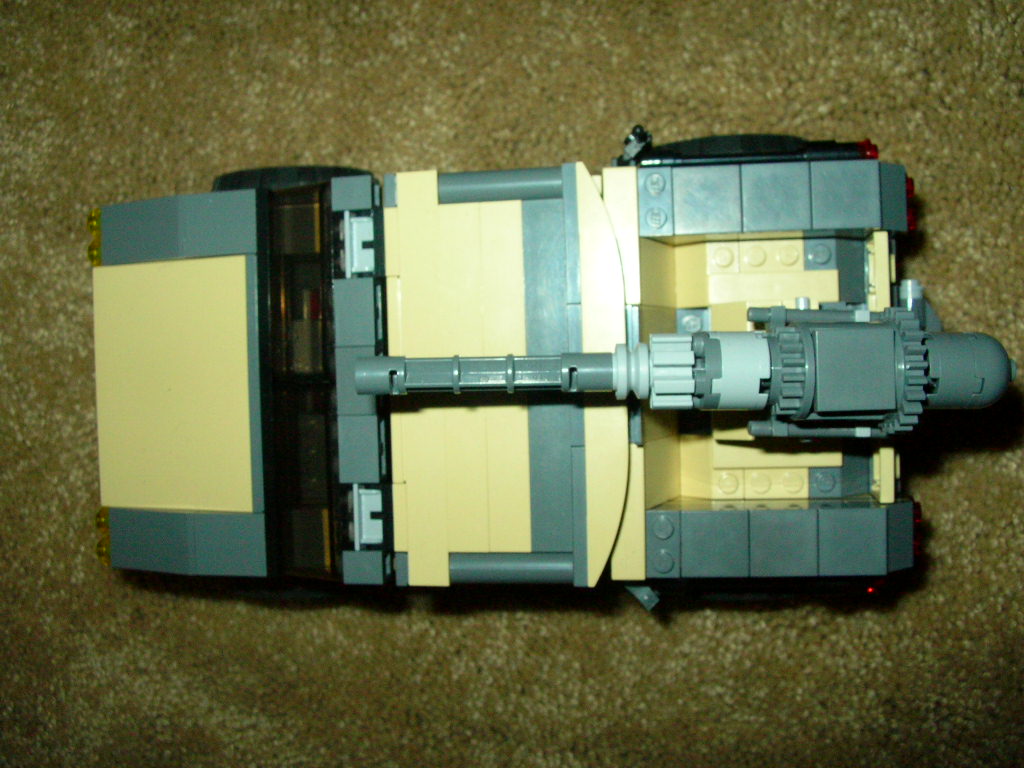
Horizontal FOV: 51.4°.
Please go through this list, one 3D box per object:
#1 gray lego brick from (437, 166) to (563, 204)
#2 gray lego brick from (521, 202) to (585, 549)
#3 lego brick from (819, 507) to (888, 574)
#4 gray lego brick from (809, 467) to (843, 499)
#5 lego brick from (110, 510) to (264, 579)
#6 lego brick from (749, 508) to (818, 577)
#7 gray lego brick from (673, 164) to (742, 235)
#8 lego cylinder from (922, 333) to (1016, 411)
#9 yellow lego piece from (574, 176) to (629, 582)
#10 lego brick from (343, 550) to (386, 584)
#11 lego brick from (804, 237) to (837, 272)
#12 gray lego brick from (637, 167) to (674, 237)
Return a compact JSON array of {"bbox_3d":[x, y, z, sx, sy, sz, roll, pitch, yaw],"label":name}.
[{"bbox_3d":[-0.002,-0.045,0.245,0.029,0.008,0.008,-1,91,9],"label":"gray lego brick"},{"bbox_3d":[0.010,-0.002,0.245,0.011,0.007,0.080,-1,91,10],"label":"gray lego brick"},{"bbox_3d":[0.079,0.036,0.249,0.016,0.004,0.016,-1,91,1],"label":"lego brick"},{"bbox_3d":[0.077,0.025,0.265,0.008,0.009,0.008,-1,91,2],"label":"gray lego brick"},{"bbox_3d":[-0.084,0.040,0.274,0.048,0.019,0.016,-1,91,1],"label":"lego brick"},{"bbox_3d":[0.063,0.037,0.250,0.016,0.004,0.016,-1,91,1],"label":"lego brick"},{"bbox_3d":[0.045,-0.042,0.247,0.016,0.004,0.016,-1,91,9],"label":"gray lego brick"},{"bbox_3d":[0.097,-0.003,0.225,0.021,0.016,0.016,0,90,-7],"label":"lego cylinder"},{"bbox_3d":[0.022,-0.002,0.243,0.011,0.007,0.096,-1,91,10],"label":"yellow lego piece"},{"bbox_3d":[-0.035,0.043,0.254,0.009,0.008,0.008,-1,91,1],"label":"lego brick"},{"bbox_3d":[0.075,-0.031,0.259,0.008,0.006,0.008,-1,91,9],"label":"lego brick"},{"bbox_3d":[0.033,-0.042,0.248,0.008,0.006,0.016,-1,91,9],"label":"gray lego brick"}]

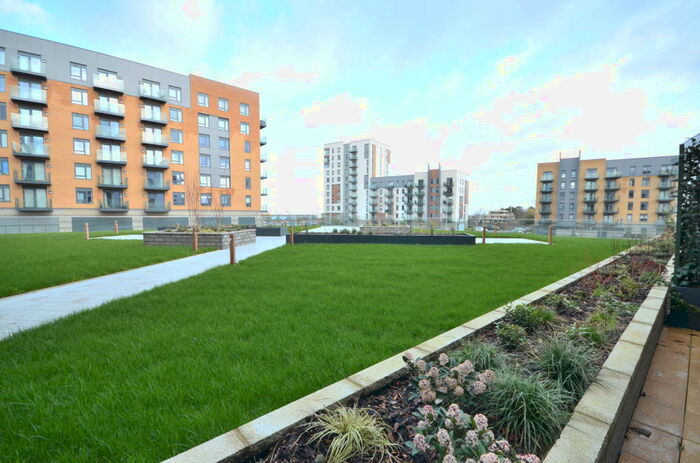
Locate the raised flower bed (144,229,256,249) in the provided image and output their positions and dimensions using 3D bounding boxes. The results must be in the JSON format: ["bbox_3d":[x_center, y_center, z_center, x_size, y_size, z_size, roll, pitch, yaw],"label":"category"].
[{"bbox_3d":[-6.850,0.344,13.900,3.460,0.700,3.480,0,2,4],"label":"raised flower bed"}]

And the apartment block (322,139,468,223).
[{"bbox_3d":[17.000,-18.200,115.700,54.000,33.600,21.000,1,3,32],"label":"apartment block"}]

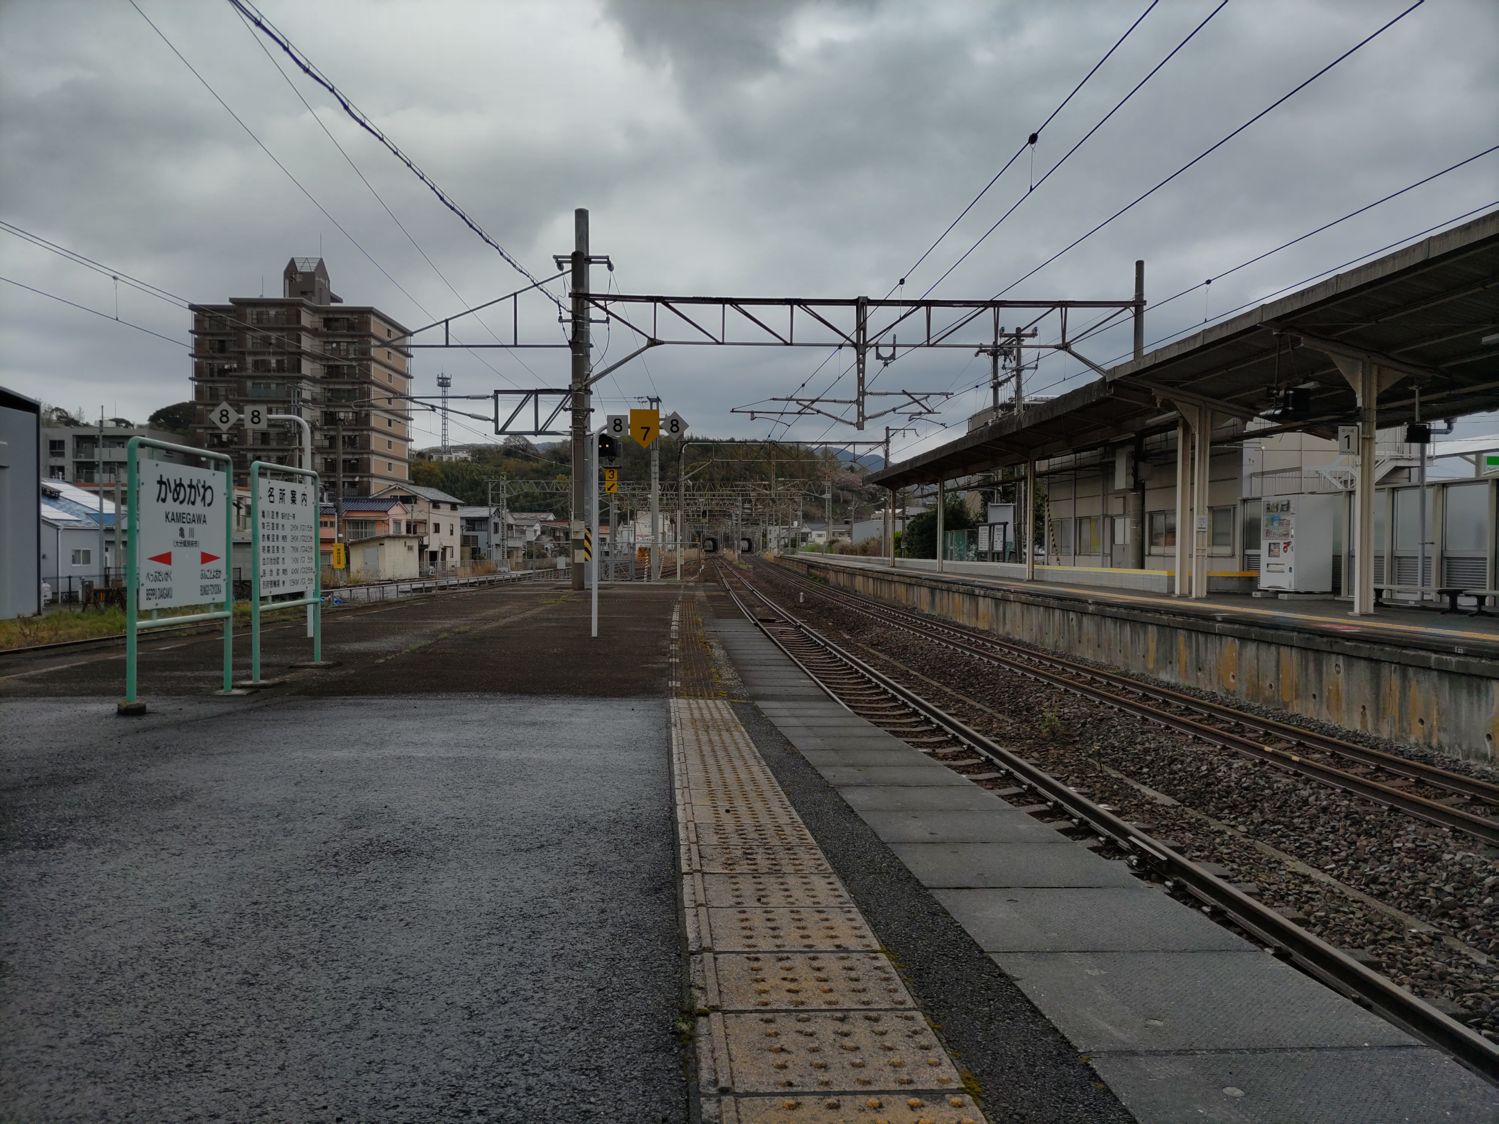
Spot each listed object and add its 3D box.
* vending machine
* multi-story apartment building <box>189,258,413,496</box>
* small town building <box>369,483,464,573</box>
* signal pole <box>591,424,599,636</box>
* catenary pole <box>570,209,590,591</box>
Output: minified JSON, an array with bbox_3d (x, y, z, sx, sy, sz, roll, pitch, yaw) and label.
[{"bbox_3d":[10.780,-0.355,22.150,0.740,1.830,1.150,0,1,-5],"label":"vending machine"},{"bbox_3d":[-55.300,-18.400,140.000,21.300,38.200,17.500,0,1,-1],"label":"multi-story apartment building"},{"bbox_3d":[-36.200,-3.550,122.000,7.100,9.300,9.100,0,1,7],"label":"small town building"},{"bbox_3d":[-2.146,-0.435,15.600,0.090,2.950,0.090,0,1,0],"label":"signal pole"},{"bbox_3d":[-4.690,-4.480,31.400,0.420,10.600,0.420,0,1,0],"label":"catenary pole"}]

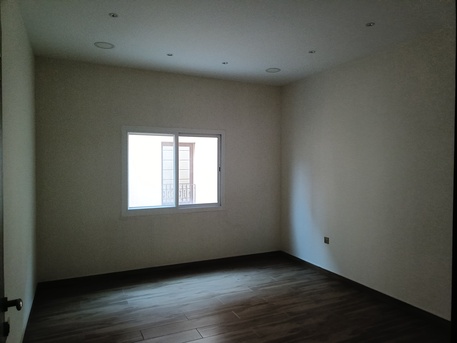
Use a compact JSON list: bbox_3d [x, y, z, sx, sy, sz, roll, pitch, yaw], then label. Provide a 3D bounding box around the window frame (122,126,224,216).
[{"bbox_3d":[-0.783,-0.009,5.014,1.600,1.285,0.100,0,2,-26],"label":"window frame"}]

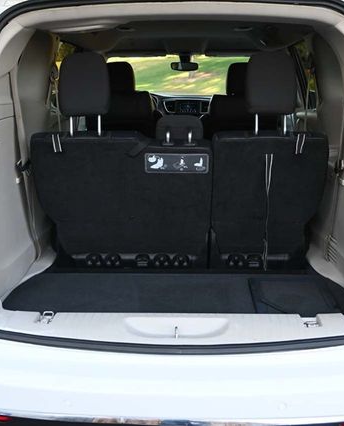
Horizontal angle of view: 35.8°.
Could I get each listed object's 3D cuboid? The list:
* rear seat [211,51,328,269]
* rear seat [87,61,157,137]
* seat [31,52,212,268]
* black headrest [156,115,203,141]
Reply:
[{"bbox_3d":[0.408,-0.220,2.565,0.467,1.040,0.740,0,14,1],"label":"rear seat"},{"bbox_3d":[-0.363,-0.595,4.277,0.520,1.160,0.800,0,14,1],"label":"rear seat"},{"bbox_3d":[-0.196,-0.224,2.580,0.735,1.040,0.740,0,14,1],"label":"seat"},{"bbox_3d":[0.032,-0.363,2.255,0.195,0.120,0.110,0,14,1],"label":"black headrest"}]

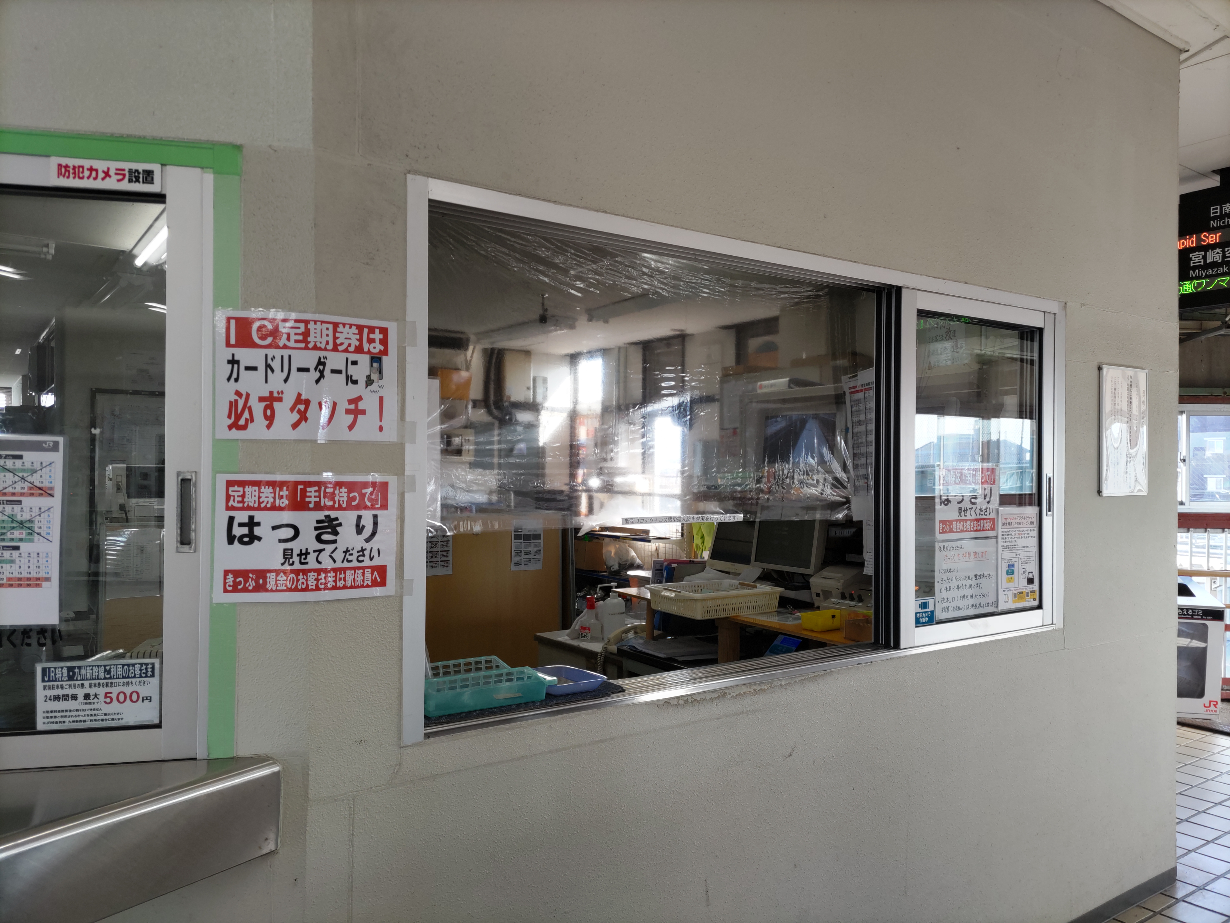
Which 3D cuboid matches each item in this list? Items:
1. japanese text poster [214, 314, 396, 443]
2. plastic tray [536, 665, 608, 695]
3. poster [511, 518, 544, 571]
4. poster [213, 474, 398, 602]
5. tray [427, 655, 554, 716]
[{"bbox_3d":[-0.517,-0.142,1.570,0.297,0.212,0.028,0,0,-23],"label":"japanese text poster"},{"bbox_3d":[-0.125,0.474,1.995,0.150,0.029,0.166,1,0,-36],"label":"plastic tray"},{"bbox_3d":[-0.514,0.493,5.450,0.210,0.297,0.012,1,0,-33],"label":"poster"},{"bbox_3d":[-0.518,0.130,1.570,0.298,0.212,0.028,0,0,-23],"label":"poster"},{"bbox_3d":[-0.276,0.450,1.881,0.287,0.071,0.137,1,0,-32],"label":"tray"}]

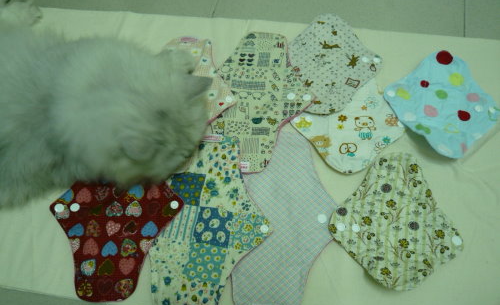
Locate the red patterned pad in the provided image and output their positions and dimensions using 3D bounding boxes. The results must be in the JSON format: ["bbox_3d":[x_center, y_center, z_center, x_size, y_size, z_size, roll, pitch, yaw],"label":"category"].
[{"bbox_3d":[-0.179,0.069,0.538,0.184,0.012,0.246,-2,64,3],"label":"red patterned pad"}]

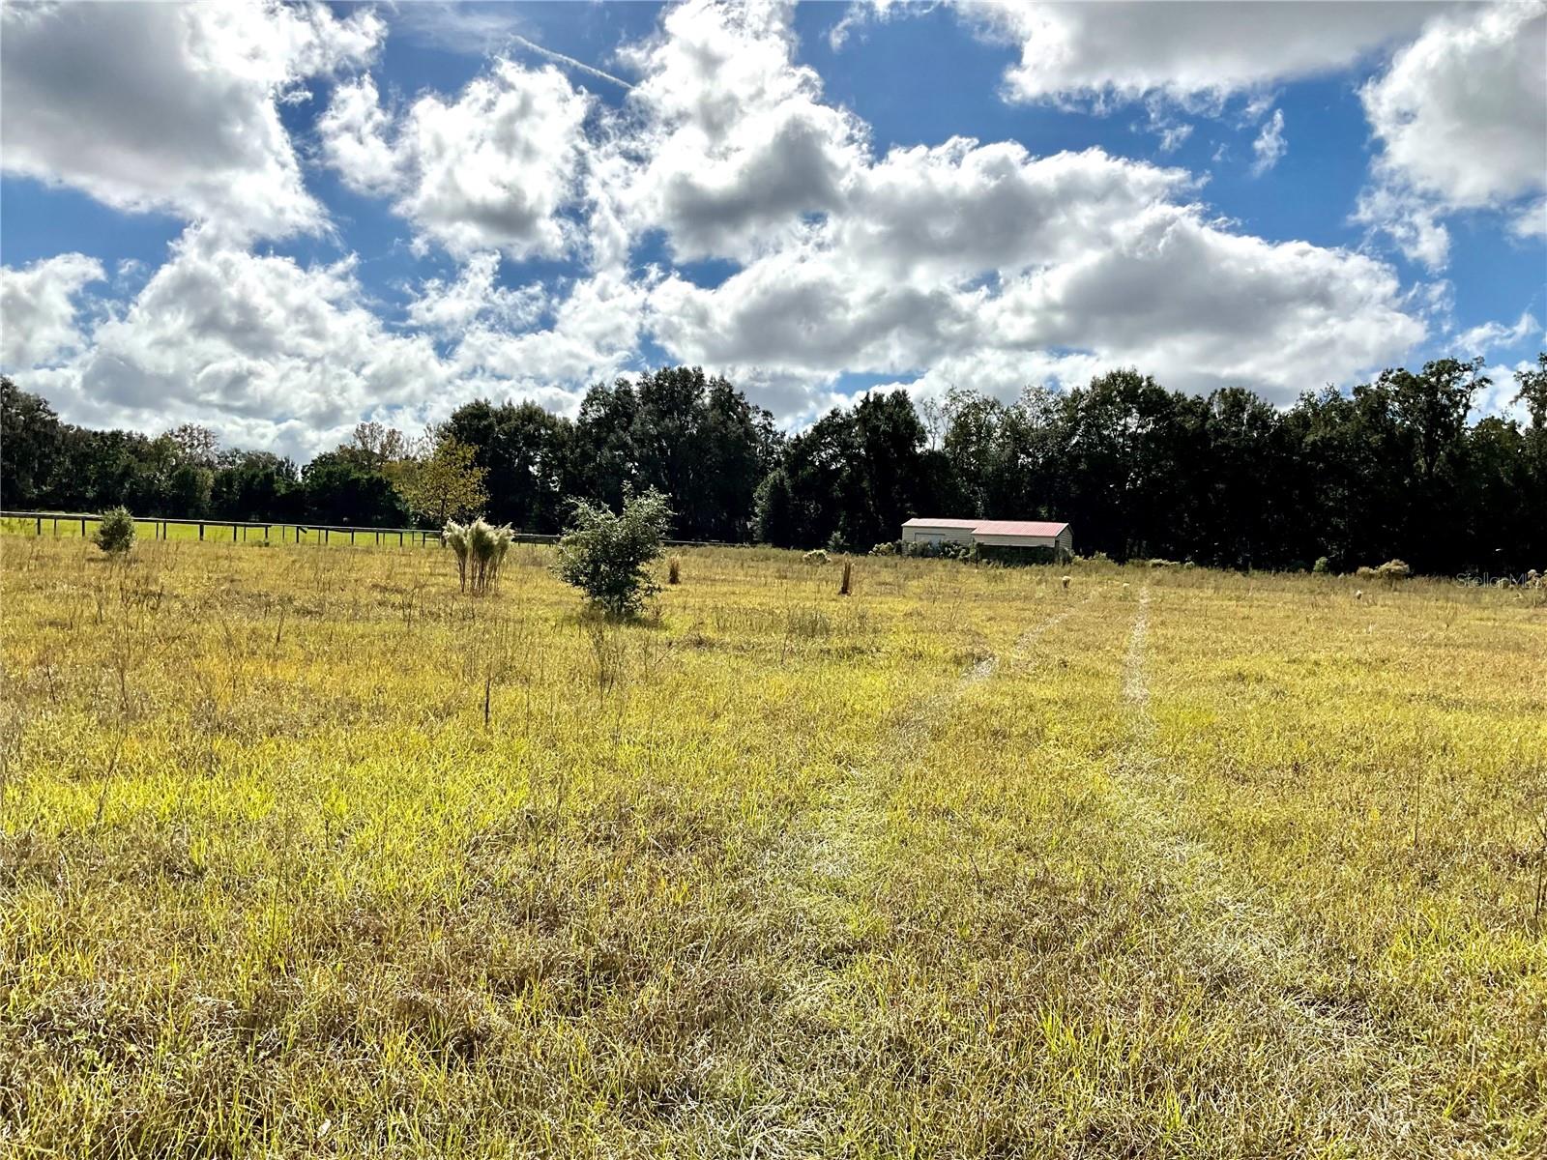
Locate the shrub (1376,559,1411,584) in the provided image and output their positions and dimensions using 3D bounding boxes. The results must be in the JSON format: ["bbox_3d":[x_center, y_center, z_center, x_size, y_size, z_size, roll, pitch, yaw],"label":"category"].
[{"bbox_3d":[28.547,-0.306,59.671,1.614,1.336,1.614,2,2,0],"label":"shrub"}]

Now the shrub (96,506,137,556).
[{"bbox_3d":[-23.518,-1.749,46.314,1.468,1.814,1.468,2,2,0],"label":"shrub"}]

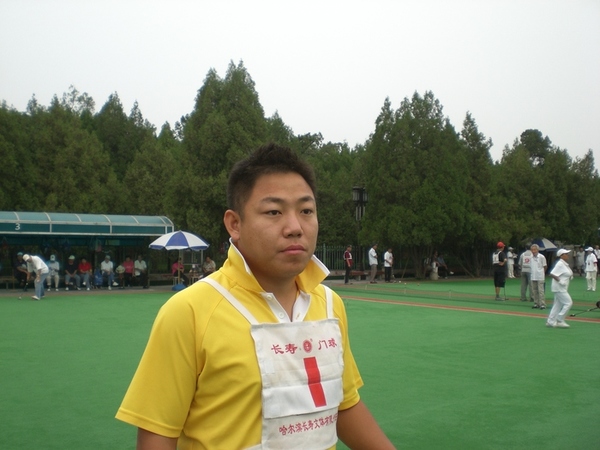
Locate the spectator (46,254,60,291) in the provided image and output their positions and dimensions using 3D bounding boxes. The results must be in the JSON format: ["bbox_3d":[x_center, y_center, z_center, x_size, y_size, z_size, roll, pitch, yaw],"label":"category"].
[{"bbox_3d":[-8.906,1.735,23.819,0.500,1.290,0.750,1,-2,-16],"label":"spectator"}]

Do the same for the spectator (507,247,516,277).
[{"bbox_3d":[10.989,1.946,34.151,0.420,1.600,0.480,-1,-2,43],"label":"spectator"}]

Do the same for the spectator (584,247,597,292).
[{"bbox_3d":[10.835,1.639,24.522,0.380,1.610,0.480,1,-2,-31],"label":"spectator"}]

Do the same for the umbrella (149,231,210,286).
[{"bbox_3d":[-4.295,1.244,23.610,2.200,2.130,2.200,1,-2,-18],"label":"umbrella"}]

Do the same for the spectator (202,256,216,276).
[{"bbox_3d":[-3.584,1.845,25.818,0.750,1.190,0.520,2,-2,-41],"label":"spectator"}]

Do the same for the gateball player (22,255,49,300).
[{"bbox_3d":[-8.076,1.575,20.171,0.820,1.390,0.520,0,-2,-13],"label":"gateball player"}]

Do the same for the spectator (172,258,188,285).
[{"bbox_3d":[-4.777,1.884,26.417,0.740,1.150,0.460,0,-2,12],"label":"spectator"}]

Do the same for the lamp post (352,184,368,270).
[{"bbox_3d":[2.912,0.388,31.567,0.580,4.450,0.580,-1,-2,30],"label":"lamp post"}]

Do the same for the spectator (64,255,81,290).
[{"bbox_3d":[-8.288,1.753,24.069,0.520,1.270,0.750,0,-2,-14],"label":"spectator"}]

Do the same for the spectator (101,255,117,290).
[{"bbox_3d":[-6.794,1.672,23.441,0.520,1.230,0.700,1,-2,-23],"label":"spectator"}]

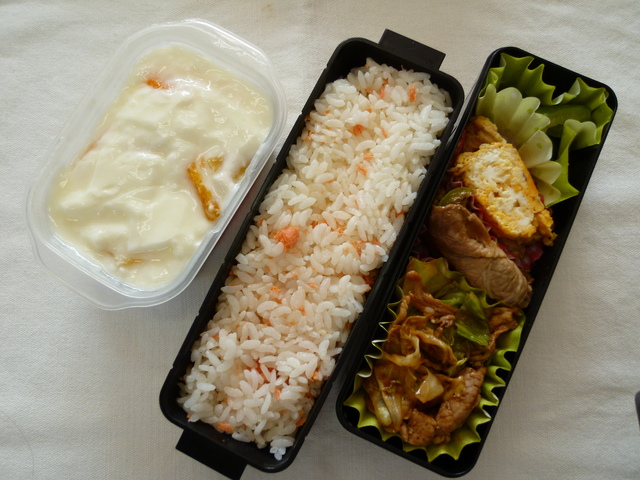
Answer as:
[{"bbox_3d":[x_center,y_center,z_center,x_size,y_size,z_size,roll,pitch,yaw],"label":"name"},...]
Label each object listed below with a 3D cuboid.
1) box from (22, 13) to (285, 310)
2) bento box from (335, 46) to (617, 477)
[{"bbox_3d":[-0.077,-0.036,0.236,0.092,0.047,0.147,29,84,4],"label":"box"},{"bbox_3d":[0.076,0.007,0.229,0.067,0.047,0.199,25,84,4],"label":"bento box"}]

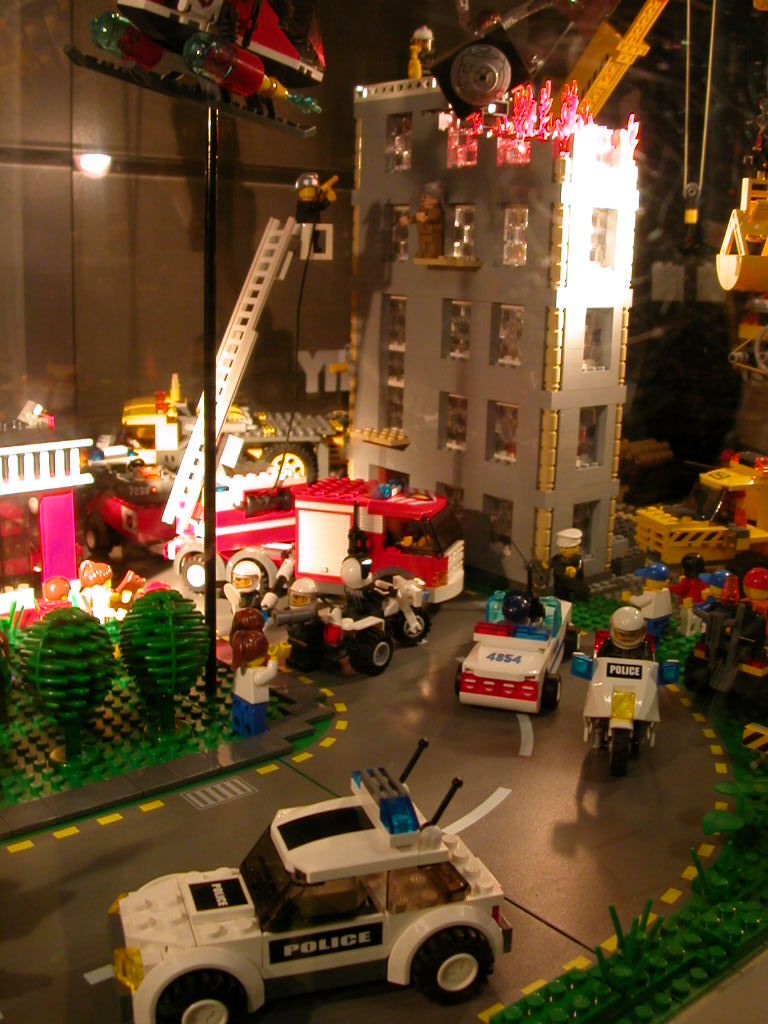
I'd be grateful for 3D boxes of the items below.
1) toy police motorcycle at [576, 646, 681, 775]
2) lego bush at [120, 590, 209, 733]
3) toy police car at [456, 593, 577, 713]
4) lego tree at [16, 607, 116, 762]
[{"bbox_3d":[0.093,0.073,0.433,0.041,0.043,0.063,4,13,8],"label":"toy police motorcycle"},{"bbox_3d":[-0.085,0.061,0.428,0.036,0.061,0.036,2,13,0],"label":"lego bush"},{"bbox_3d":[0.064,0.057,0.504,0.045,0.040,0.104,6,14,16],"label":"toy police car"},{"bbox_3d":[-0.115,0.067,0.401,0.036,0.061,0.036,2,13,0],"label":"lego tree"}]

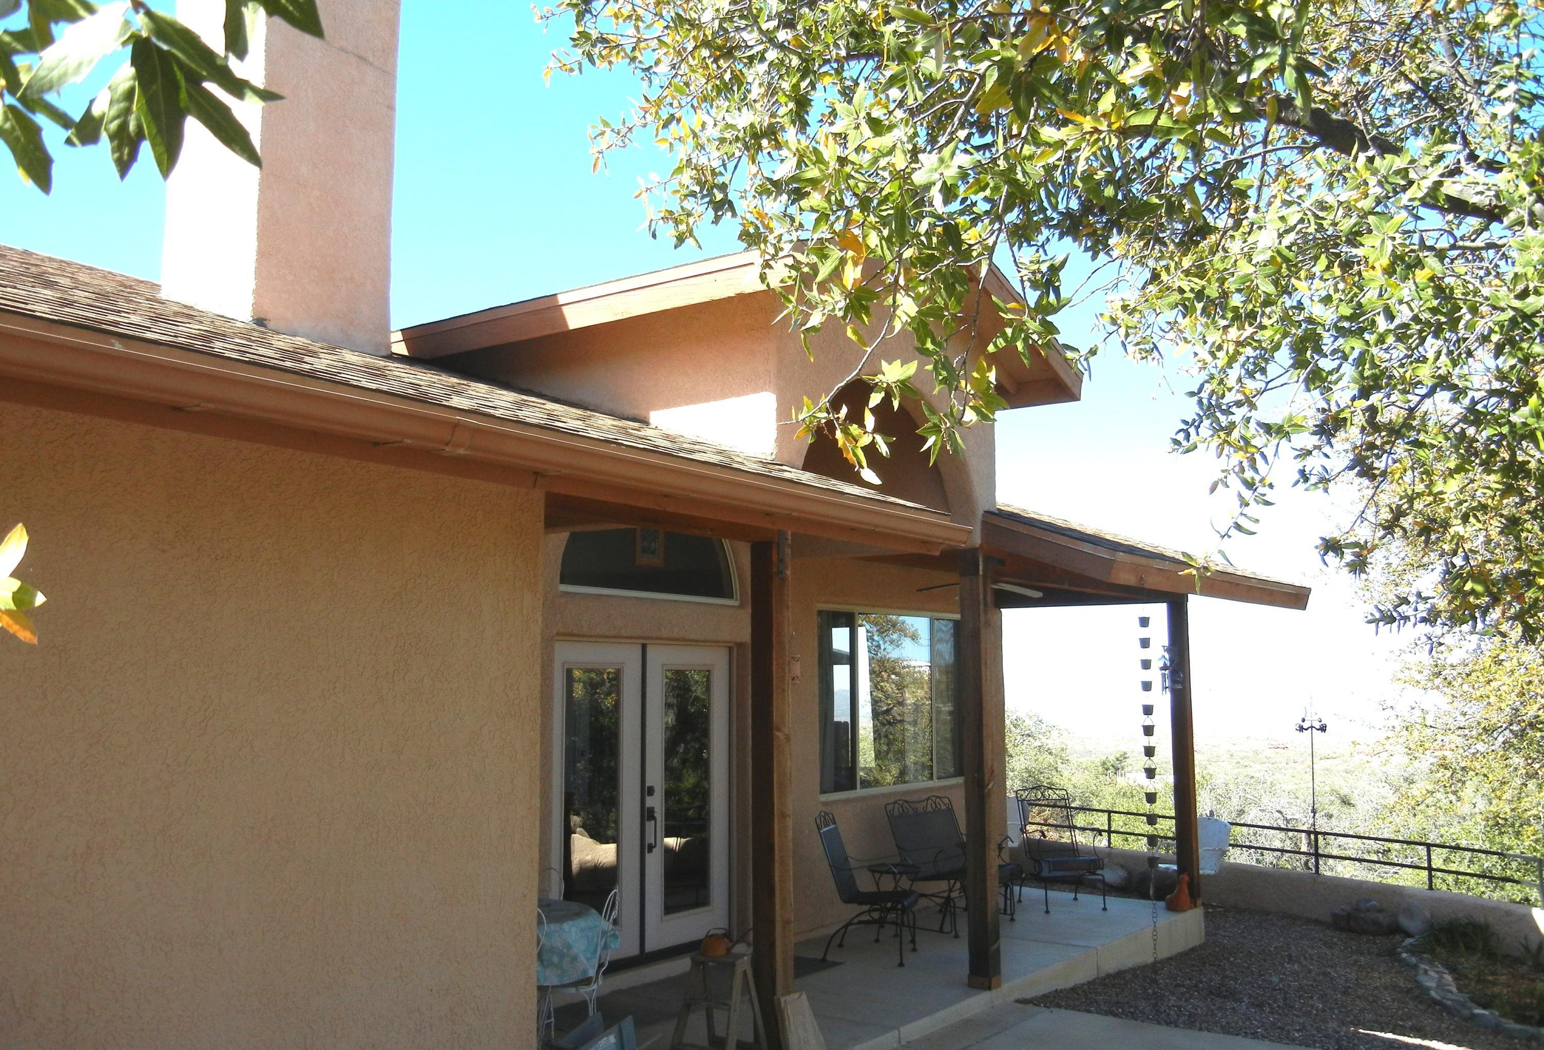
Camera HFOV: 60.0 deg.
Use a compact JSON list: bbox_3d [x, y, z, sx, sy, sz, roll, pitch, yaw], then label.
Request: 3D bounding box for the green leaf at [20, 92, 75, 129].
[{"bbox_3d":[-0.461,-0.264,0.850,0.050,0.012,0.025,32,19,0],"label":"green leaf"}]

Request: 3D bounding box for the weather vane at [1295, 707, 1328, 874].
[{"bbox_3d":[5.331,2.594,13.200,0.330,1.700,0.260,-3,-7,21],"label":"weather vane"}]

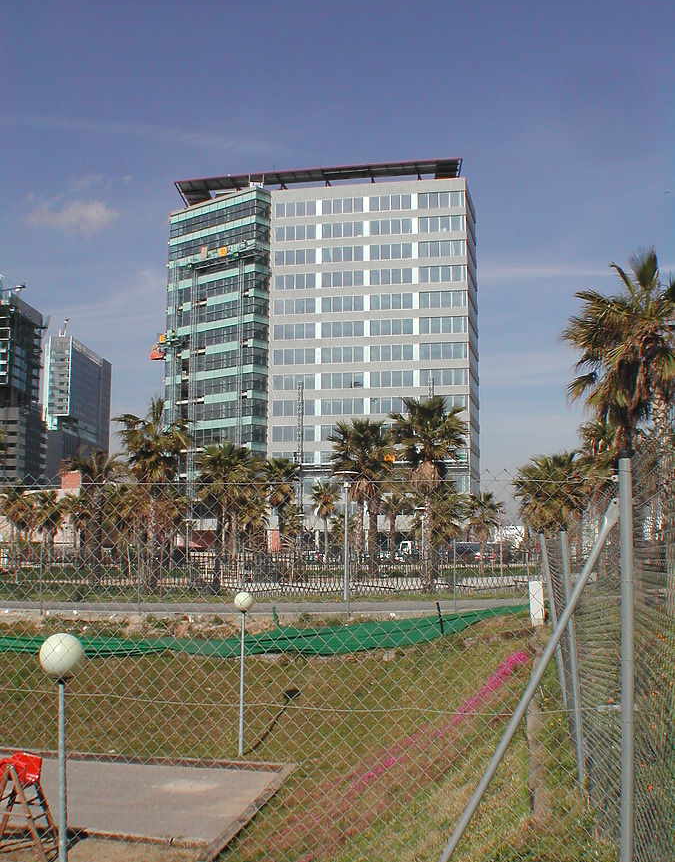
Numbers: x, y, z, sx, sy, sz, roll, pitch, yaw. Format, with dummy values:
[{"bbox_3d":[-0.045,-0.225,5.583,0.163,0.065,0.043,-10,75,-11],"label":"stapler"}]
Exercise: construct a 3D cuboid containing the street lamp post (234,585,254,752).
[{"bbox_3d":[-1.933,5.025,25.348,0.410,3.390,0.410,0,-5,0],"label":"street lamp post"}]

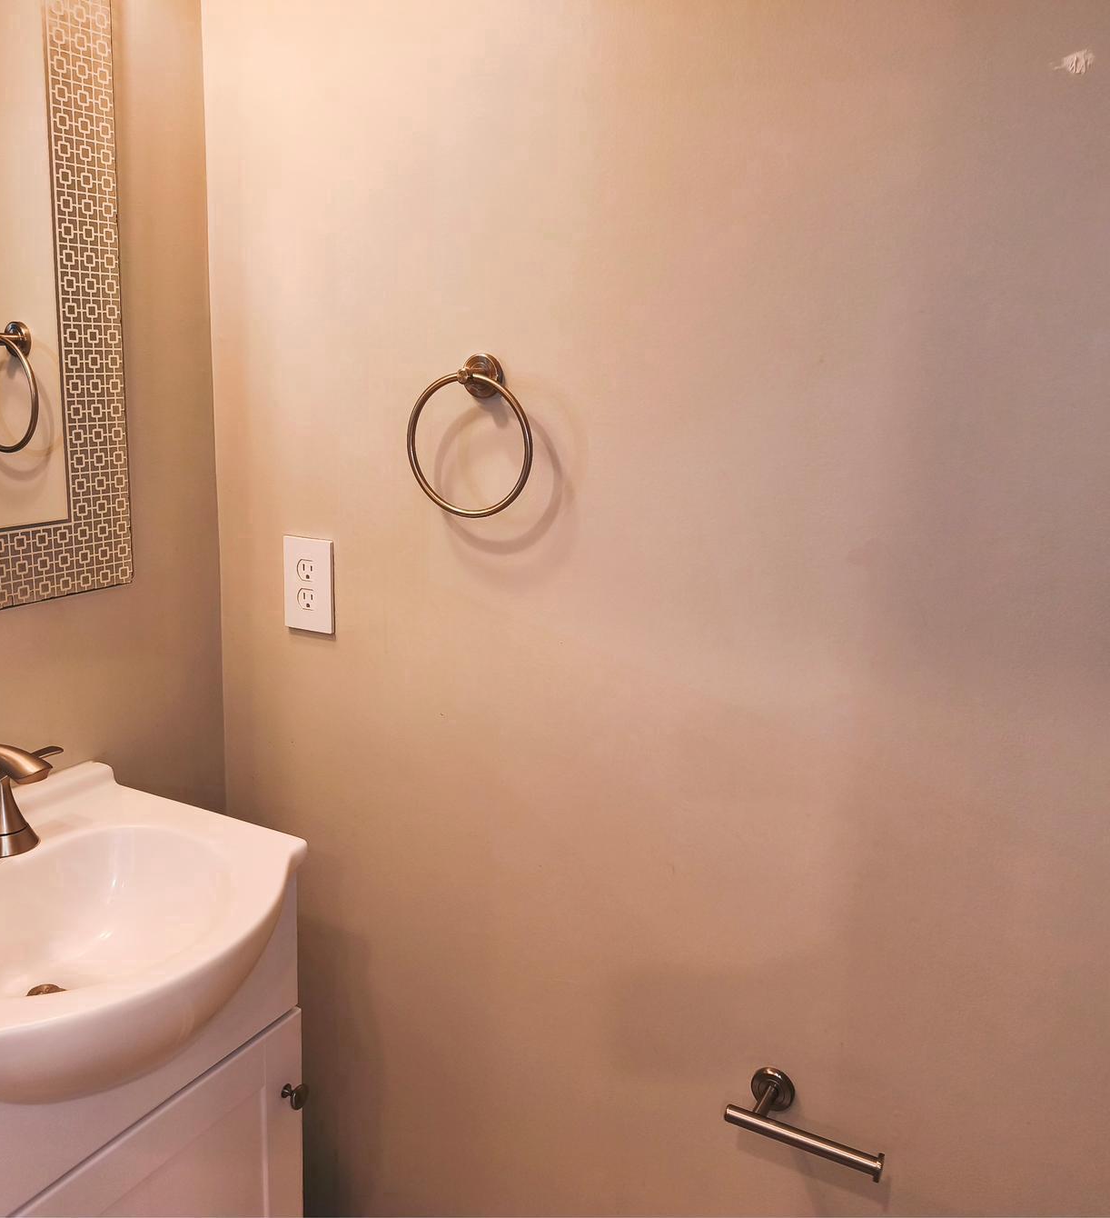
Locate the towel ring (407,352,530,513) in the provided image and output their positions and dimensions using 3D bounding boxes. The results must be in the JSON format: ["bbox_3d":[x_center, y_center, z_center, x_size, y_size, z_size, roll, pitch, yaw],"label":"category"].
[{"bbox_3d":[-0.095,-0.201,1.257,0.168,0.191,0.053,9,15,25],"label":"towel ring"}]

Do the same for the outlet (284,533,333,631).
[{"bbox_3d":[-0.325,-0.033,1.435,0.079,0.124,0.008,9,15,25],"label":"outlet"}]

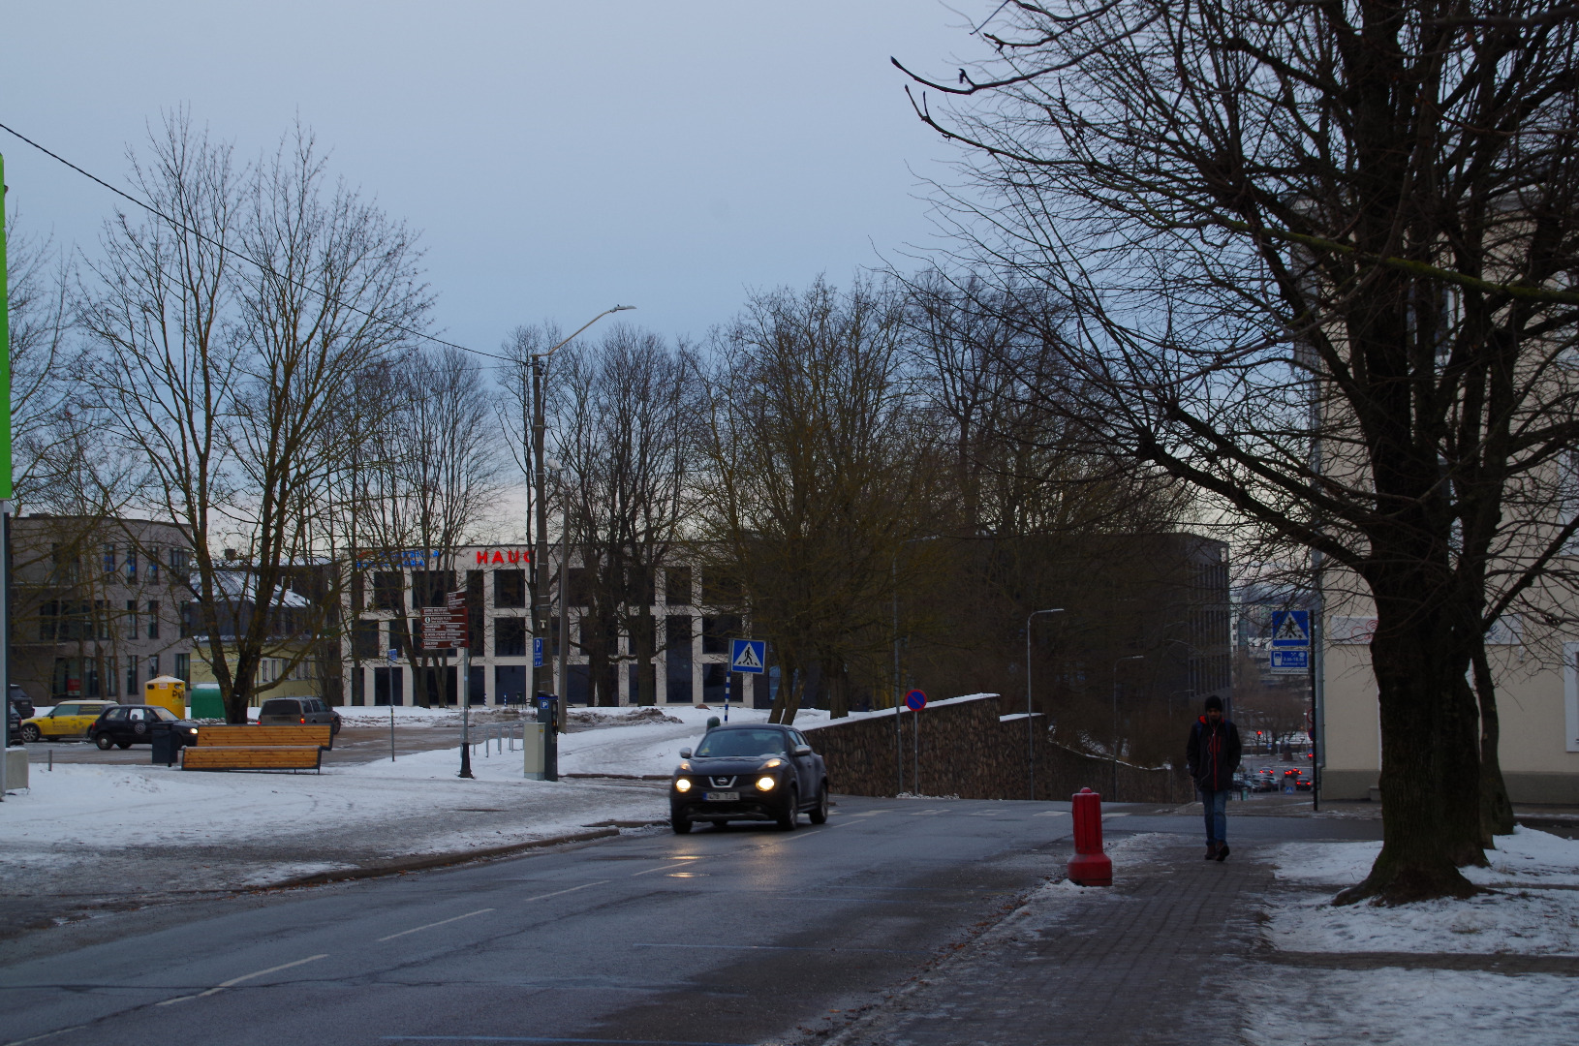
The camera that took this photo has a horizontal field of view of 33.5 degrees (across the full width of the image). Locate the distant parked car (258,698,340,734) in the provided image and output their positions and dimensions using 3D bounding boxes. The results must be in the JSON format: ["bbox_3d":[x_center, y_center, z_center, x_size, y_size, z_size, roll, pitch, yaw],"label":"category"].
[{"bbox_3d":[-17.978,7.107,96.530,1.740,1.520,4.500,-1,-2,8],"label":"distant parked car"}]

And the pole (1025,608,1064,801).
[{"bbox_3d":[9.155,6.501,93.500,1.400,6.950,0.350,-1,-2,14],"label":"pole"}]

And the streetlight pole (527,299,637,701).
[{"bbox_3d":[-4.299,0.381,54.000,2.300,9.650,0.400,-1,-2,13],"label":"streetlight pole"}]

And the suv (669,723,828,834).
[{"bbox_3d":[-0.550,3.674,38.431,1.780,1.570,4.130,-1,-4,10],"label":"suv"}]

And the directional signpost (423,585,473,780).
[{"bbox_3d":[-6.853,3.249,52.874,1.050,3.780,0.500,-1,-2,2],"label":"directional signpost"}]

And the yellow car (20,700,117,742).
[{"bbox_3d":[-24.953,6.925,91.528,3.750,1.430,1.690,-1,-2,15],"label":"yellow car"}]

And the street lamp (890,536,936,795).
[{"bbox_3d":[3.418,3.869,71.000,1.400,7.000,0.350,-1,-2,14],"label":"street lamp"}]

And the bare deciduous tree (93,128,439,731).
[{"bbox_3d":[-12.333,-1.906,61.000,8.100,15.200,8.000,-1,-2,0],"label":"bare deciduous tree"}]

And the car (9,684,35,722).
[{"bbox_3d":[-33.362,7.479,107.628,4.600,1.680,1.850,-1,-2,15],"label":"car"}]

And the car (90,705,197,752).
[{"bbox_3d":[-21.623,6.872,88.028,3.700,1.430,1.585,-1,-2,15],"label":"car"}]

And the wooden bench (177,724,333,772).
[{"bbox_3d":[-11.205,4.716,55.220,2.950,1.020,0.850,-1,-2,7],"label":"wooden bench"}]

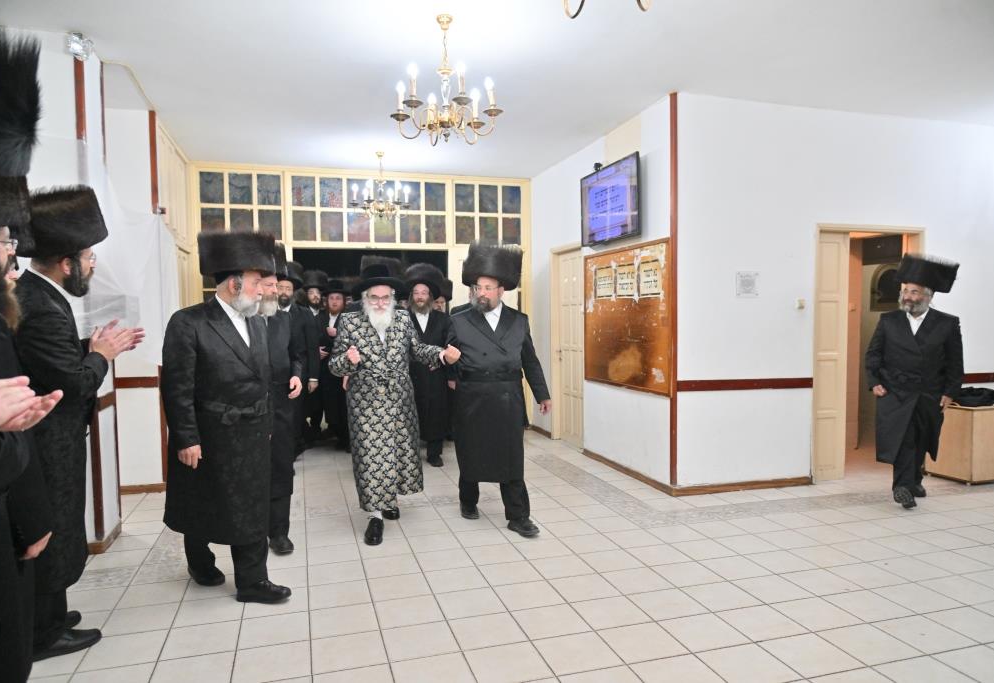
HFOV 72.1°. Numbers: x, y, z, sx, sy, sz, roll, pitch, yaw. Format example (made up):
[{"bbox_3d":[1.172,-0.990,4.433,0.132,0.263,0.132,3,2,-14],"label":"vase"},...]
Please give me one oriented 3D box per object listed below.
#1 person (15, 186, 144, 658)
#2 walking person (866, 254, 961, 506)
[{"bbox_3d":[-1.907,0.337,3.060,0.630,1.930,0.540,-2,3,-37],"label":"person"},{"bbox_3d":[3.088,0.278,5.050,0.650,1.800,0.520,1,3,30],"label":"walking person"}]

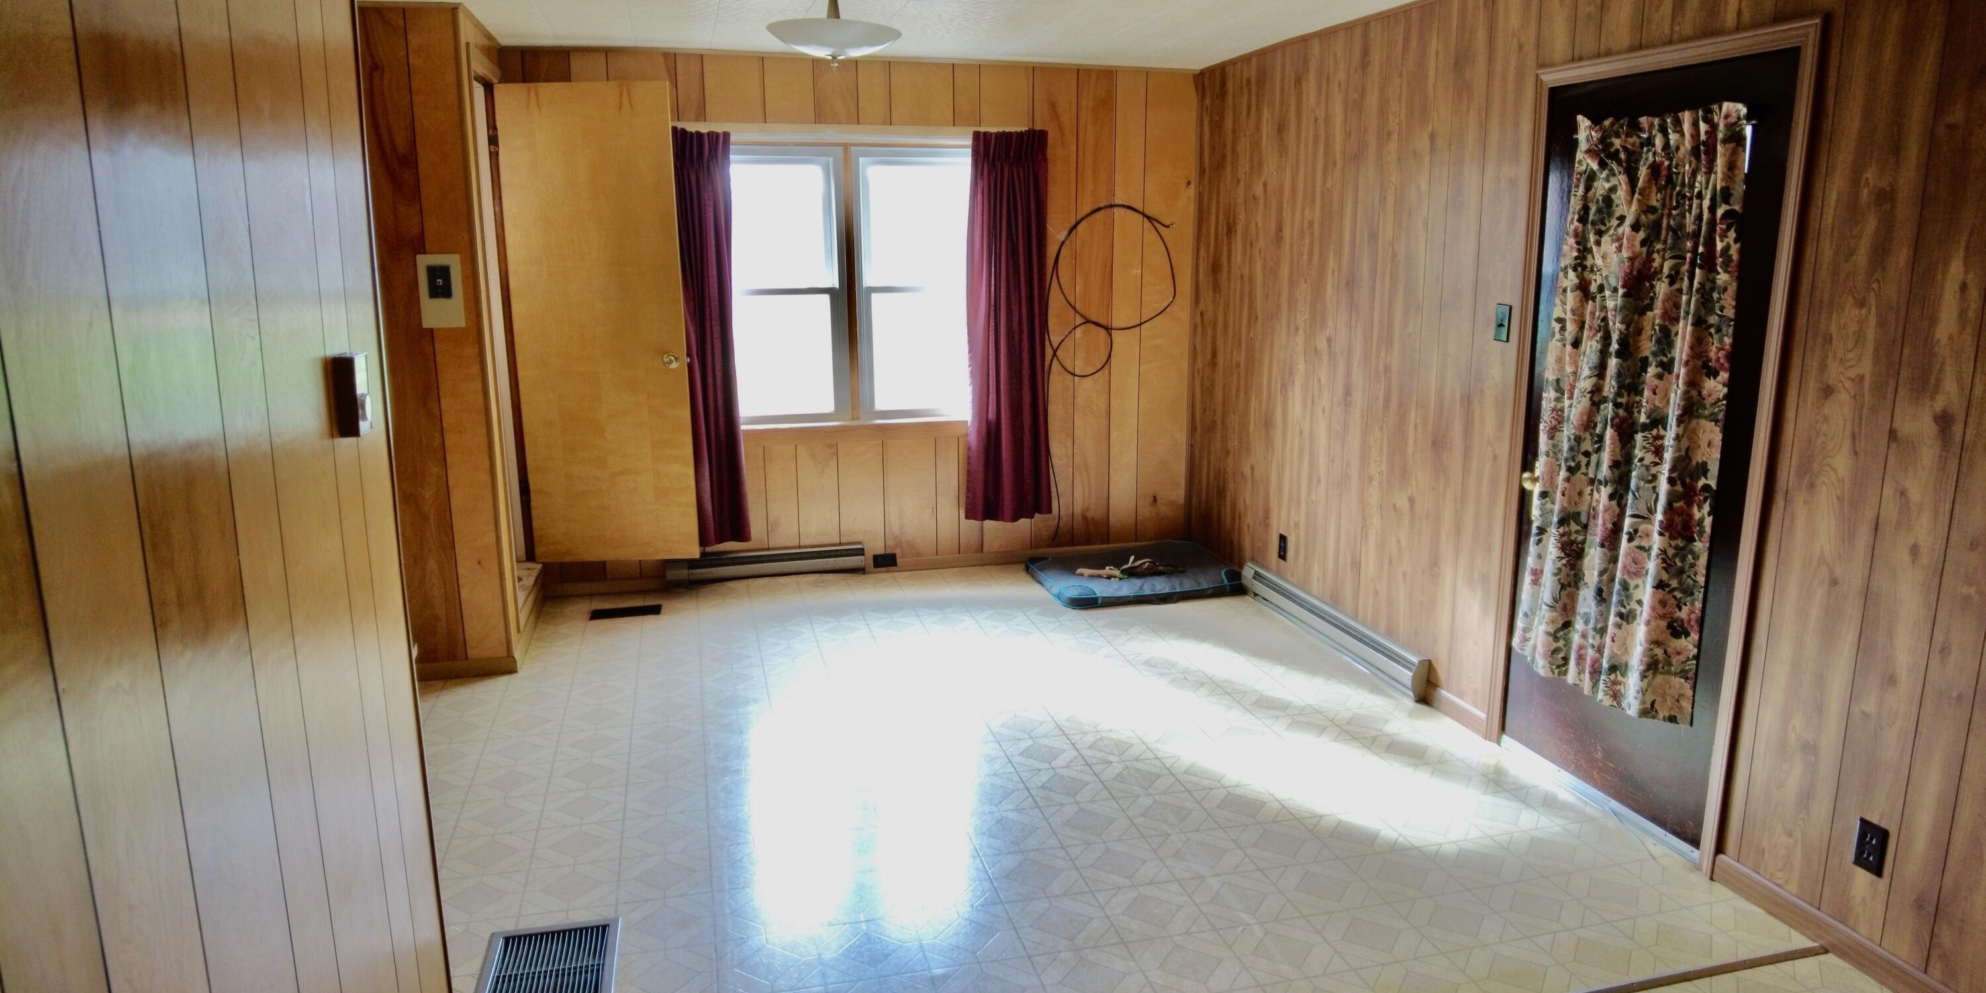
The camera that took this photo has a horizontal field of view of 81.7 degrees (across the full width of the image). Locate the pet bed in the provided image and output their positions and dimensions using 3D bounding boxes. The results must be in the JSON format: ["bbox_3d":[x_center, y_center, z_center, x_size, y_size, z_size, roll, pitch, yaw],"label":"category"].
[{"bbox_3d":[0.692,0.372,5.609,0.910,0.090,0.720,-3,12,-14],"label":"pet bed"}]

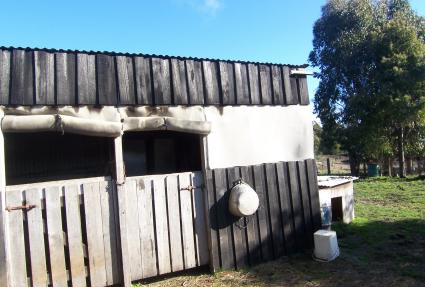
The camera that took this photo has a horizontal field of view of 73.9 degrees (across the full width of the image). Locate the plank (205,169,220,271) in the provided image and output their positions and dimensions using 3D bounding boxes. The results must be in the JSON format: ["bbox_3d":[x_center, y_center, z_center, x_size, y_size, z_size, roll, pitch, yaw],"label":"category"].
[{"bbox_3d":[0.007,0.919,3.405,0.095,1.200,0.028,-4,-3,-21],"label":"plank"}]

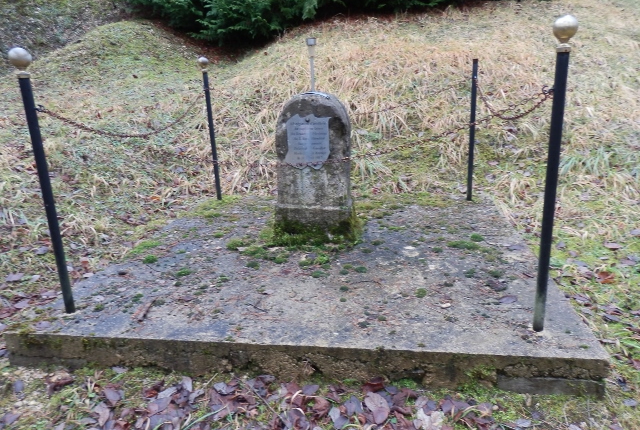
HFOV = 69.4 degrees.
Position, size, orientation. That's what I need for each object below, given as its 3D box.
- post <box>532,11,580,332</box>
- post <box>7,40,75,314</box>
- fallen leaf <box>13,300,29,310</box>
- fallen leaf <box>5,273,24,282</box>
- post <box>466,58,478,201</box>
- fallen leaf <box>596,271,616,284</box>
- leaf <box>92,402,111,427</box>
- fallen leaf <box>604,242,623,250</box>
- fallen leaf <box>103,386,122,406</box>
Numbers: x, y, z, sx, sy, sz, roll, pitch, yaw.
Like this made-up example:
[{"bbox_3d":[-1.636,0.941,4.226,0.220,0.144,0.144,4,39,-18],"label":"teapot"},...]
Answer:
[{"bbox_3d":[0.956,-0.116,1.908,0.085,1.318,0.085,0,15,9],"label":"post"},{"bbox_3d":[-1.258,-0.116,2.127,0.083,1.233,0.083,0,15,9],"label":"post"},{"bbox_3d":[-1.600,0.481,2.474,0.080,0.020,0.070,-15,21,-34],"label":"fallen leaf"},{"bbox_3d":[-1.939,0.386,2.928,0.097,0.015,0.115,-13,20,-29],"label":"fallen leaf"},{"bbox_3d":[1.232,-0.664,3.723,0.044,1.115,0.044,0,15,9],"label":"post"},{"bbox_3d":[1.659,0.348,2.669,0.085,0.040,0.128,7,18,31],"label":"fallen leaf"},{"bbox_3d":[-0.844,0.771,1.790,0.066,0.025,0.115,-9,31,-25],"label":"leaf"},{"bbox_3d":[1.825,0.181,2.872,0.098,0.020,0.097,1,18,12],"label":"fallen leaf"},{"bbox_3d":[-0.897,0.769,2.006,0.056,0.030,0.110,-14,19,-34],"label":"fallen leaf"}]

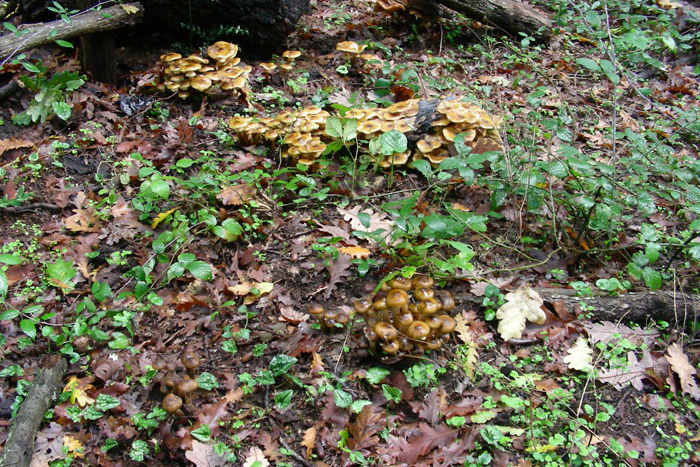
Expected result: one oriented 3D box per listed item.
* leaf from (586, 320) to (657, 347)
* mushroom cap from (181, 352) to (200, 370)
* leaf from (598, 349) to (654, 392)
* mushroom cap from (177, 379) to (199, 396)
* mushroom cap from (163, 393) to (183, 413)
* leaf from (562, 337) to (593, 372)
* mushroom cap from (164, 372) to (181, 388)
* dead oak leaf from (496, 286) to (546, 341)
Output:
[{"bbox_3d":[0.522,0.188,1.465,0.131,0.022,0.073,6,37,6],"label":"leaf"},{"bbox_3d":[-0.272,0.216,1.310,0.030,0.018,0.030,1,27,-1],"label":"mushroom cap"},{"bbox_3d":[0.486,0.239,1.367,0.096,0.022,0.088,-3,41,-5],"label":"leaf"},{"bbox_3d":[-0.267,0.251,1.265,0.034,0.015,0.034,1,27,-1],"label":"mushroom cap"},{"bbox_3d":[-0.289,0.276,1.250,0.032,0.017,0.032,1,27,-1],"label":"mushroom cap"},{"bbox_3d":[0.418,0.218,1.407,0.057,0.020,0.078,2,41,0],"label":"leaf"},{"bbox_3d":[-0.312,0.256,1.349,0.031,0.020,0.031,0,32,0],"label":"mushroom cap"},{"bbox_3d":[0.337,0.156,1.508,0.091,0.032,0.116,18,57,12],"label":"dead oak leaf"}]

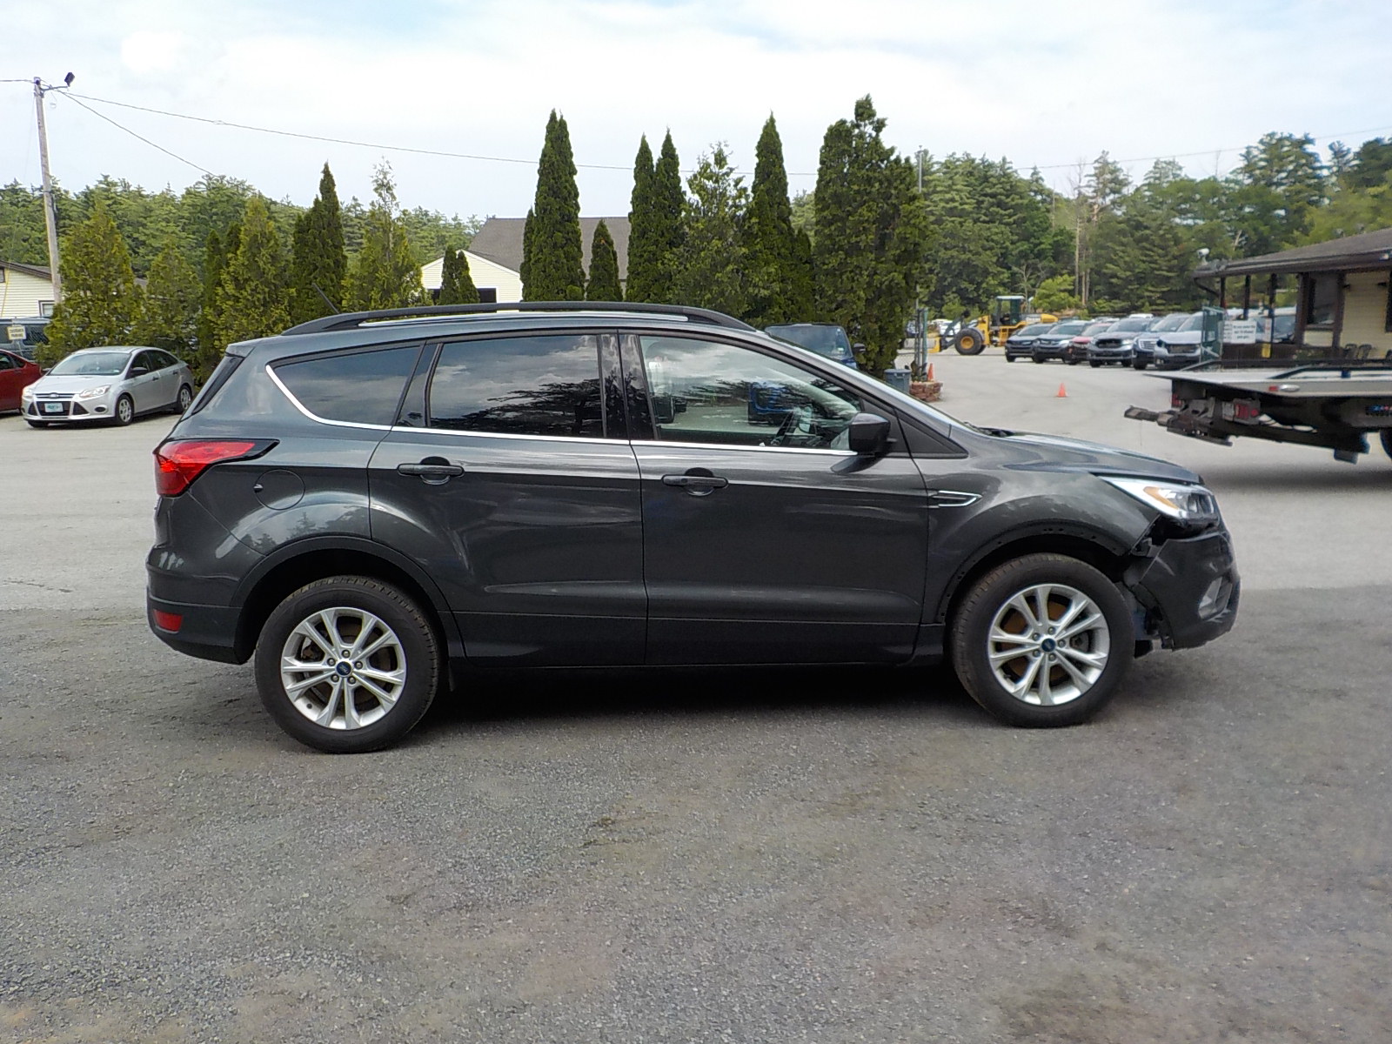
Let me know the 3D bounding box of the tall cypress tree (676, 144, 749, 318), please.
[{"bbox_3d":[0.368,-5.394,26.279,1.750,5.474,1.750,-1,9,0],"label":"tall cypress tree"}]

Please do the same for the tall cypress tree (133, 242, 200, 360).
[{"bbox_3d":[-12.067,-4.566,27.894,1.650,3.826,1.650,-1,9,0],"label":"tall cypress tree"}]

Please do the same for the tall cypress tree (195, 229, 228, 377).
[{"bbox_3d":[-11.523,-4.890,28.759,0.900,4.084,0.900,-1,9,0],"label":"tall cypress tree"}]

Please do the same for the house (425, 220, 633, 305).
[{"bbox_3d":[-7.921,-11.949,60.856,12.000,7.900,15.000,-1,9,0],"label":"house"}]

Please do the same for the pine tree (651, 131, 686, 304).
[{"bbox_3d":[-0.572,-5.860,27.722,0.950,6.017,0.950,-1,9,0],"label":"pine tree"}]

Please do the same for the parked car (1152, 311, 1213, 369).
[{"bbox_3d":[16.110,-5.564,37.231,4.850,1.770,1.970,-9,12,-39],"label":"parked car"}]

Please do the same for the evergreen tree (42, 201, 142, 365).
[{"bbox_3d":[-14.118,-5.104,28.312,2.450,4.732,2.450,-1,9,0],"label":"evergreen tree"}]

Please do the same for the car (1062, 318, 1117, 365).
[{"bbox_3d":[15.783,-6.809,45.852,4.500,1.600,1.820,-10,12,-43],"label":"car"}]

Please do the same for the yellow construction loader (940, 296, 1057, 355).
[{"bbox_3d":[15.689,-10.371,63.500,6.800,3.080,2.450,1,9,15],"label":"yellow construction loader"}]

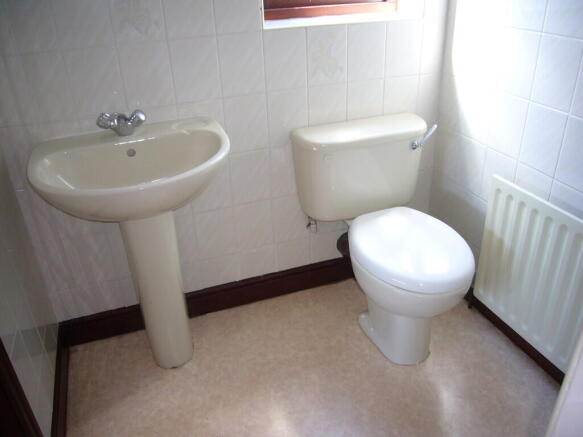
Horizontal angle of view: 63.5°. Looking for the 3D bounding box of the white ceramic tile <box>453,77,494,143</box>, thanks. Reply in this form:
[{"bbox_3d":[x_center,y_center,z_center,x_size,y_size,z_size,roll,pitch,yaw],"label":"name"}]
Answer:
[{"bbox_3d":[0.662,-0.373,1.674,0.010,0.201,0.150,-12,30,-16],"label":"white ceramic tile"}]

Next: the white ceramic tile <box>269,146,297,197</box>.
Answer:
[{"bbox_3d":[-0.005,-0.178,1.766,0.150,0.201,0.010,-12,30,-16],"label":"white ceramic tile"}]

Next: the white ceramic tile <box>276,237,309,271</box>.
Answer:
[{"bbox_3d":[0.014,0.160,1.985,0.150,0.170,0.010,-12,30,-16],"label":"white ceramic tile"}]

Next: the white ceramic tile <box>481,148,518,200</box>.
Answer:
[{"bbox_3d":[0.744,-0.135,1.696,0.010,0.201,0.150,-12,30,-16],"label":"white ceramic tile"}]

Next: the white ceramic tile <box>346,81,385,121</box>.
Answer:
[{"bbox_3d":[0.276,-0.418,1.783,0.150,0.201,0.010,-12,30,-16],"label":"white ceramic tile"}]

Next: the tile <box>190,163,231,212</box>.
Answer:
[{"bbox_3d":[-0.289,-0.123,1.716,0.150,0.201,0.010,-12,30,-16],"label":"tile"}]

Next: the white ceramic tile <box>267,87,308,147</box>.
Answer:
[{"bbox_3d":[-0.014,-0.359,1.675,0.151,0.201,0.010,-12,30,-17],"label":"white ceramic tile"}]

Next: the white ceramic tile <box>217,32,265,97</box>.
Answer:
[{"bbox_3d":[-0.163,-0.508,1.563,0.150,0.201,0.010,-12,30,-16],"label":"white ceramic tile"}]

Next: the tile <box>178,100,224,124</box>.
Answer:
[{"bbox_3d":[-0.294,-0.294,1.584,0.150,0.201,0.010,-12,30,-16],"label":"tile"}]

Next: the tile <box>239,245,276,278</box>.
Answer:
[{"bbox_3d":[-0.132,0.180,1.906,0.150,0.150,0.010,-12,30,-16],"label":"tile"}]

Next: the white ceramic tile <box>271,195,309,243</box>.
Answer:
[{"bbox_3d":[0.000,-0.005,1.871,0.151,0.201,0.010,-12,30,-17],"label":"white ceramic tile"}]

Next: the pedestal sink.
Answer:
[{"bbox_3d":[-0.431,0.162,1.517,0.557,0.812,0.480,-12,30,-16],"label":"pedestal sink"}]

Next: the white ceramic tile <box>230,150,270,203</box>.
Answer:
[{"bbox_3d":[-0.146,-0.148,1.724,0.150,0.201,0.010,-12,30,-16],"label":"white ceramic tile"}]

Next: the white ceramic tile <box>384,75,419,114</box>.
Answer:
[{"bbox_3d":[0.413,-0.445,1.807,0.151,0.201,0.010,-12,30,-17],"label":"white ceramic tile"}]

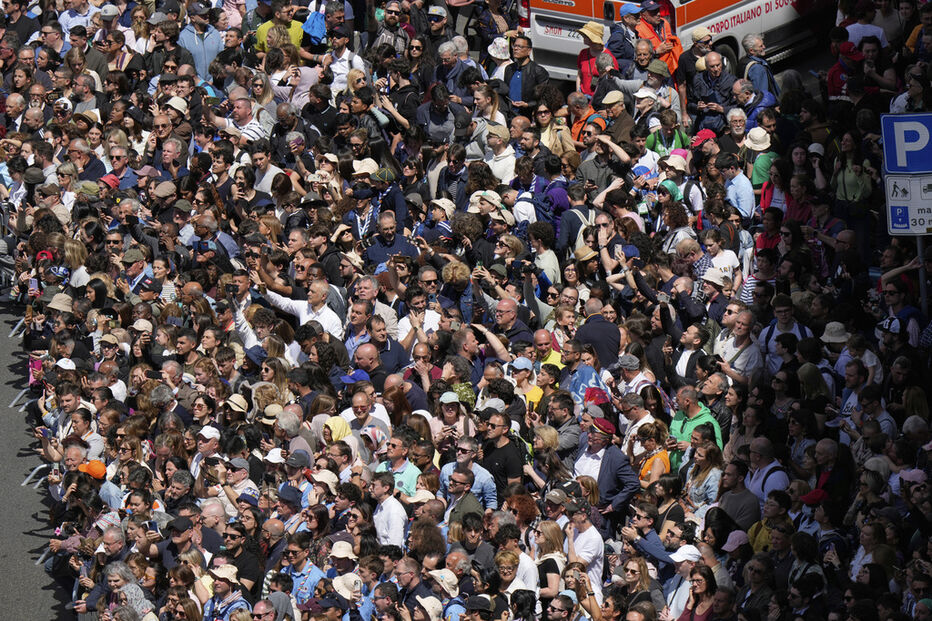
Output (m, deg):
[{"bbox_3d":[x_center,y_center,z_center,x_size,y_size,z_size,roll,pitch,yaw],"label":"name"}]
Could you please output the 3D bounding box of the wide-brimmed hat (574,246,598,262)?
[{"bbox_3d":[1.139,-0.529,97.832,0.270,0.130,0.240,-9,15,14],"label":"wide-brimmed hat"}]

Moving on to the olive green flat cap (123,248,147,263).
[{"bbox_3d":[-3.054,-0.506,95.243,0.260,0.120,0.190,-34,31,-31],"label":"olive green flat cap"}]

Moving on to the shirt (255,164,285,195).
[{"bbox_3d":[-1.858,-1.140,98.395,0.440,0.640,0.260,10,22,38],"label":"shirt"}]

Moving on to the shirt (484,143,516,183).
[{"bbox_3d":[0.318,-1.282,98.336,0.290,0.640,0.460,-14,19,-29],"label":"shirt"}]

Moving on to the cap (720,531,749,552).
[{"bbox_3d":[2.307,1.984,88.937,0.260,0.140,0.180,-26,18,-4],"label":"cap"}]

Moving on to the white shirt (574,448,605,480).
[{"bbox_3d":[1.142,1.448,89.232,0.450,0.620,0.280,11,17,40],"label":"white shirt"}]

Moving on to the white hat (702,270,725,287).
[{"bbox_3d":[2.230,-0.297,93.297,0.270,0.150,0.250,0,13,-32],"label":"white hat"}]

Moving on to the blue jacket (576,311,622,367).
[{"bbox_3d":[1.189,0.323,92.891,0.480,0.660,0.300,-12,19,-24],"label":"blue jacket"}]

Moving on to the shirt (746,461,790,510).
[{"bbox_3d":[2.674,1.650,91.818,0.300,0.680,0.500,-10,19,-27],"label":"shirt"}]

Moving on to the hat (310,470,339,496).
[{"bbox_3d":[-1.192,1.441,87.217,0.290,0.150,0.270,20,3,-1],"label":"hat"}]

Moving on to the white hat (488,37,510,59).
[{"bbox_3d":[0.368,-2.775,109.249,0.250,0.160,0.245,8,22,-3],"label":"white hat"}]

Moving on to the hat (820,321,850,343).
[{"bbox_3d":[3.265,0.186,91.474,0.280,0.140,0.270,-4,17,1],"label":"hat"}]

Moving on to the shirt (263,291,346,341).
[{"bbox_3d":[-1.429,0.204,93.007,0.780,0.760,0.500,11,21,38],"label":"shirt"}]

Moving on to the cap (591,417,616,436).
[{"bbox_3d":[1.274,1.084,96.672,0.260,0.130,0.240,8,8,-42],"label":"cap"}]

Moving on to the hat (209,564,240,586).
[{"bbox_3d":[-2.139,2.348,92.500,0.310,0.140,0.290,15,4,-1],"label":"hat"}]

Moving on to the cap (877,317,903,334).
[{"bbox_3d":[4.072,0.138,99.734,0.270,0.140,0.180,-8,19,-34],"label":"cap"}]

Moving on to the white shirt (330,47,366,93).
[{"bbox_3d":[-1.127,-2.280,101.925,0.480,0.660,0.320,11,21,38],"label":"white shirt"}]

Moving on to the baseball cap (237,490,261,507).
[{"bbox_3d":[-1.824,1.576,86.809,0.220,0.140,0.250,9,27,33],"label":"baseball cap"}]

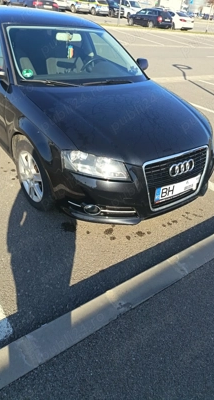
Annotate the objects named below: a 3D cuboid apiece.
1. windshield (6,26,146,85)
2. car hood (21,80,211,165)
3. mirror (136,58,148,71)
[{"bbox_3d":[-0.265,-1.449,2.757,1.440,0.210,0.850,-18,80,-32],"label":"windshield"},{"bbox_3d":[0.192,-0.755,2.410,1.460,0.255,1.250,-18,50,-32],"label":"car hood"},{"bbox_3d":[0.403,-1.625,3.326,0.235,0.145,0.150,-18,42,-32],"label":"mirror"}]

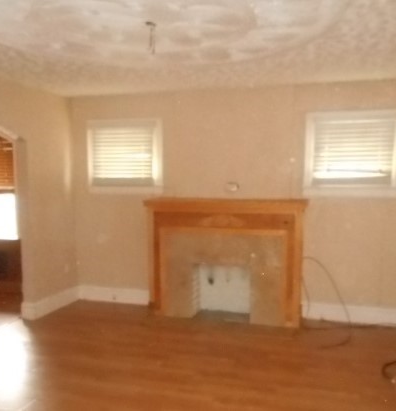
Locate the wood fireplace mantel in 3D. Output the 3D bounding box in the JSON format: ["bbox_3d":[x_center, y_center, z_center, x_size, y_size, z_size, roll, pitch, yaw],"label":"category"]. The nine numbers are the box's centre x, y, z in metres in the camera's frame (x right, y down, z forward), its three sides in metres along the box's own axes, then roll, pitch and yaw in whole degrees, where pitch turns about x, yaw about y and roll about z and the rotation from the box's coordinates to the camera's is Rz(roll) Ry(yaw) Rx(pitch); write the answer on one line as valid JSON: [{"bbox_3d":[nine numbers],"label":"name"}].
[{"bbox_3d":[0.297,0.591,4.268,1.700,1.293,0.411,1,5,15],"label":"wood fireplace mantel"}]

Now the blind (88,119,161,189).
[{"bbox_3d":[-0.880,-0.606,4.682,0.909,0.799,0.064,1,5,15],"label":"blind"}]

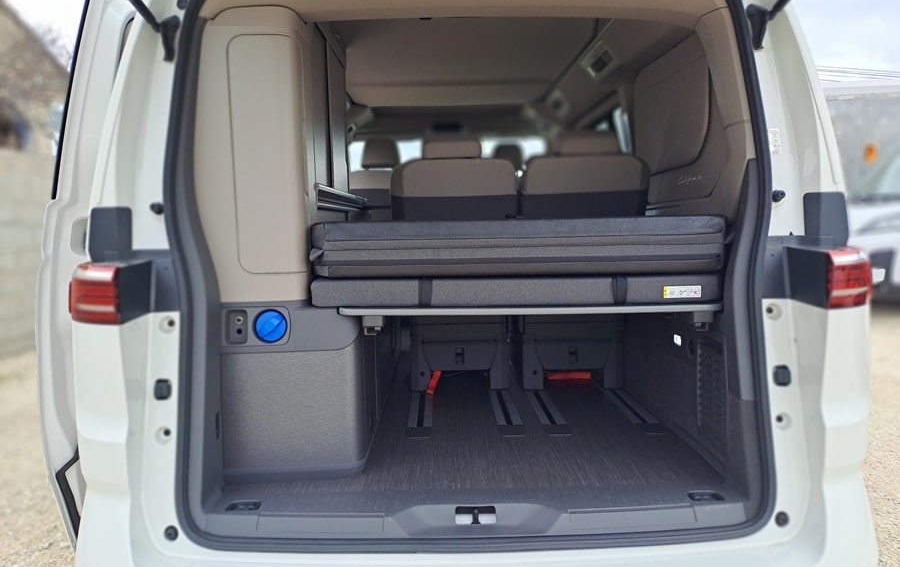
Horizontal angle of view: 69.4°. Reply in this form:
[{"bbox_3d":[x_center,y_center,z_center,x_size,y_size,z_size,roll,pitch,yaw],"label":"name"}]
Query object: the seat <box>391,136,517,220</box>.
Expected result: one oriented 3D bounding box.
[{"bbox_3d":[0.011,-0.107,2.855,0.500,1.030,0.700,-1,6,-2],"label":"seat"}]

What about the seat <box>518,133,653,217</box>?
[{"bbox_3d":[0.518,-0.116,2.869,0.500,1.030,0.700,-1,6,-2],"label":"seat"}]

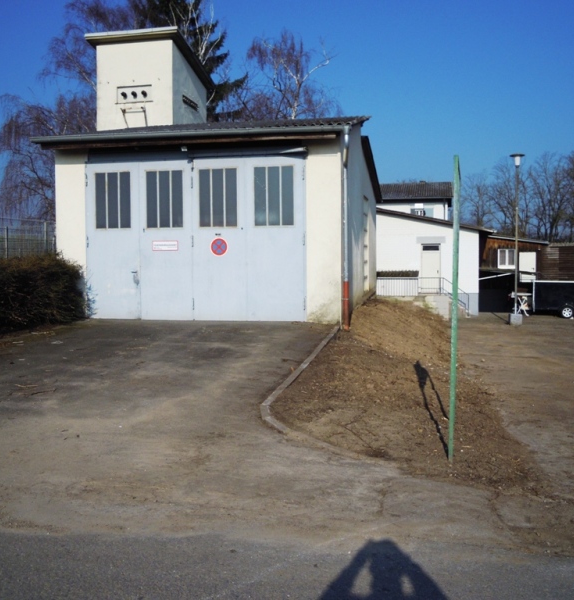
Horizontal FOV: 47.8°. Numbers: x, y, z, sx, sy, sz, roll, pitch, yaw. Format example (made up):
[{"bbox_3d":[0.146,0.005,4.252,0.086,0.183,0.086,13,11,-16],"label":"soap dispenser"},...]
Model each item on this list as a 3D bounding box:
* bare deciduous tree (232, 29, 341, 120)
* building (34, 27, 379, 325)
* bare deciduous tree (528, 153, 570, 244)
[{"bbox_3d":[-0.008,-6.926,32.729,5.497,13.183,5.497,0,2,0],"label":"bare deciduous tree"},{"bbox_3d":[-1.018,-3.442,20.673,7.430,7.320,12.900,0,3,11],"label":"building"},{"bbox_3d":[22.448,-6.393,55.777,3.562,12.190,3.562,0,2,0],"label":"bare deciduous tree"}]

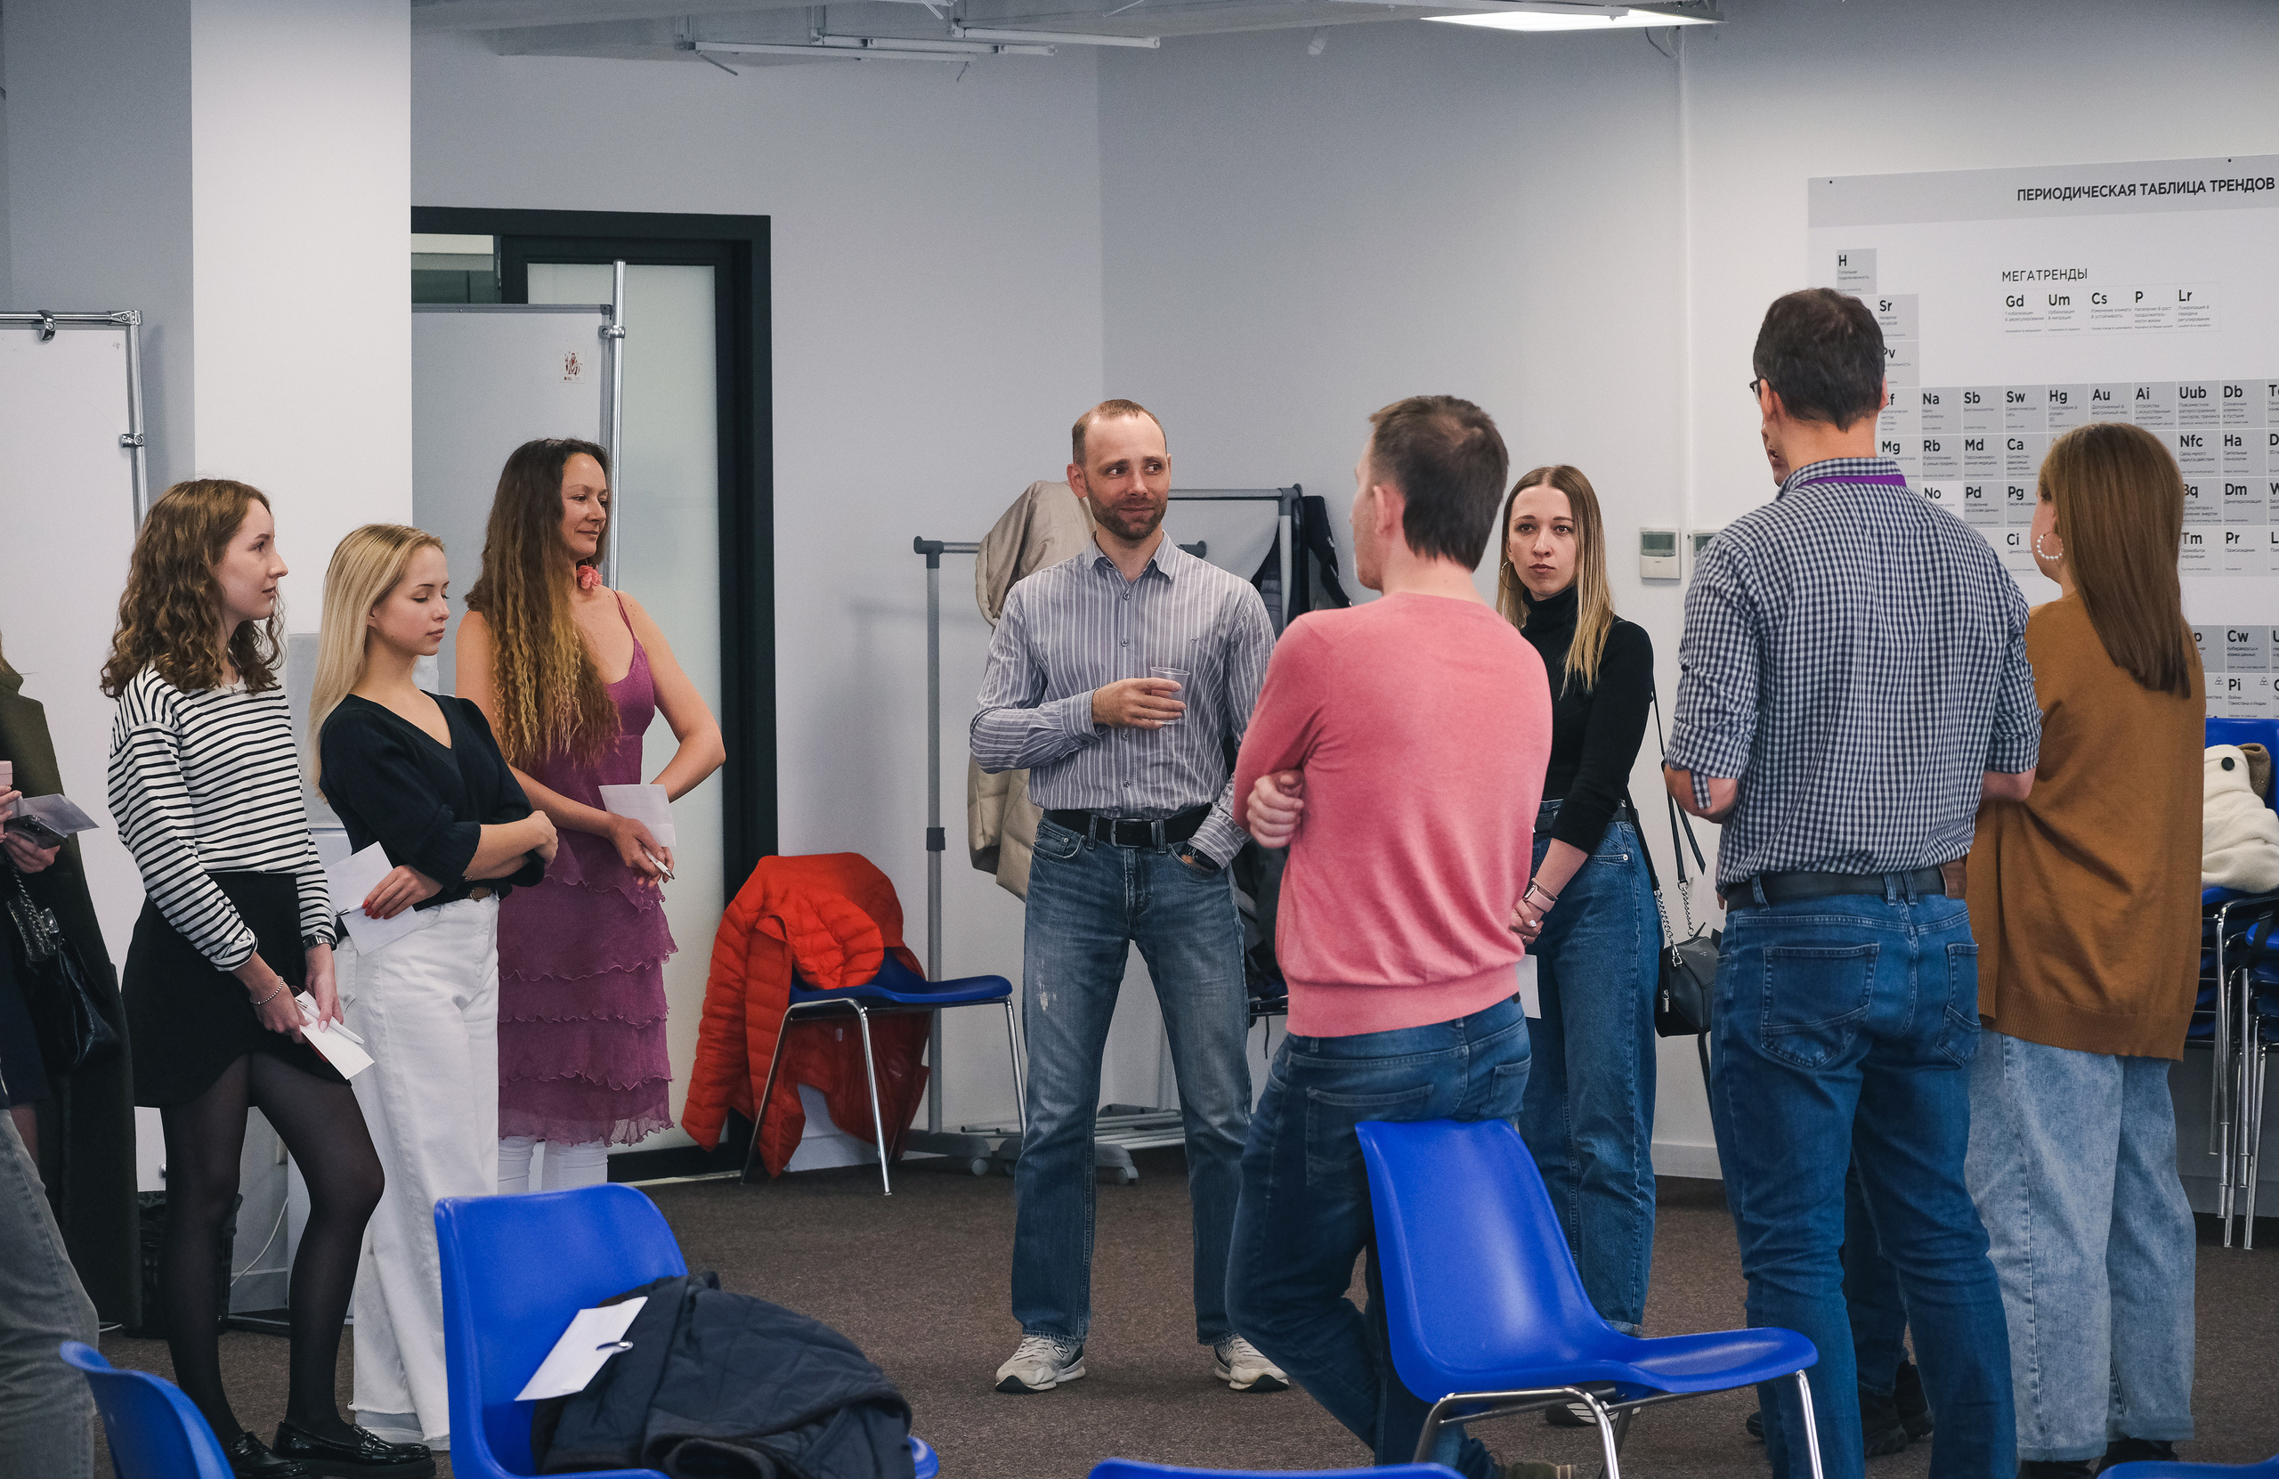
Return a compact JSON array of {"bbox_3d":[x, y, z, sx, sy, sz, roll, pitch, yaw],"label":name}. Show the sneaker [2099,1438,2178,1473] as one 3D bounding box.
[{"bbox_3d":[1.594,1.129,10.617,0.100,0.120,0.260,-1,2,-19],"label":"sneaker"}]

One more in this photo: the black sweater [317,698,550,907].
[{"bbox_3d":[-1.205,0.104,11.338,0.280,0.380,0.410,1,3,42],"label":"black sweater"}]

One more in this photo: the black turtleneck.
[{"bbox_3d":[0.718,-0.036,11.579,0.410,0.480,0.290,0,2,30],"label":"black turtleneck"}]

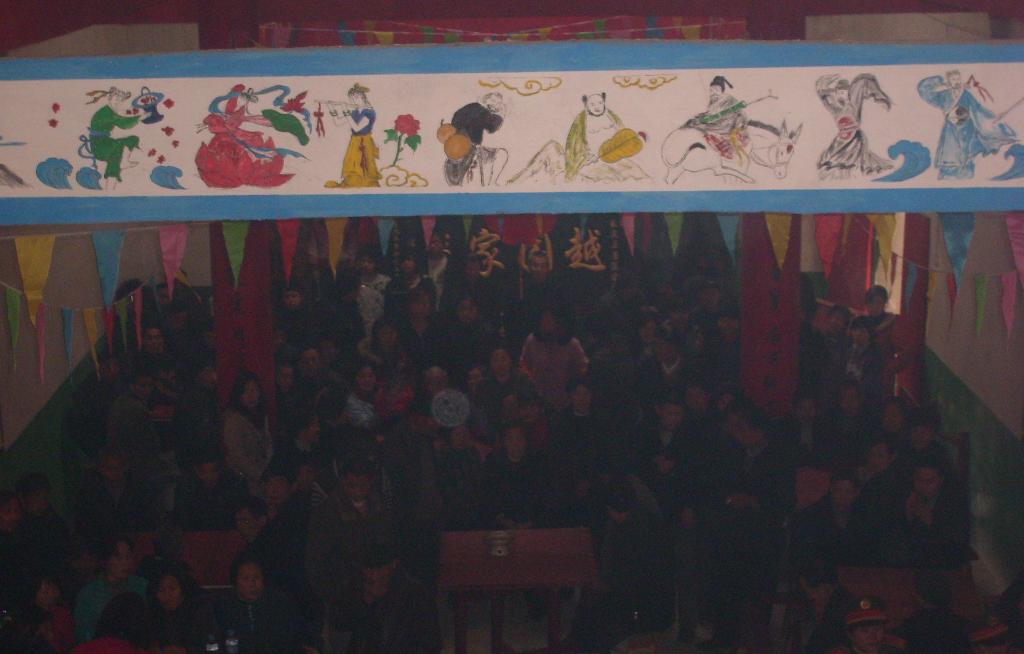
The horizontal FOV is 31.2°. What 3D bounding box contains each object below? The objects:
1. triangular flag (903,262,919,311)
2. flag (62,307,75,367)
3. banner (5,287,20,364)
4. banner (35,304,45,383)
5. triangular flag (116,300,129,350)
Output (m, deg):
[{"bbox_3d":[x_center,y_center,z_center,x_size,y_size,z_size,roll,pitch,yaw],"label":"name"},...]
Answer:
[{"bbox_3d":[2.171,-0.210,9.990,0.020,0.300,0.215,-1,14,0],"label":"triangular flag"},{"bbox_3d":[-1.741,0.073,7.200,0.020,0.300,0.215,-2,14,-3],"label":"flag"},{"bbox_3d":[-1.711,0.012,6.300,0.020,0.300,0.215,-2,14,-3],"label":"banner"},{"bbox_3d":[-1.732,0.061,6.750,0.020,0.300,0.215,-2,14,-3],"label":"banner"},{"bbox_3d":[-1.813,0.002,8.550,0.020,0.300,0.215,-2,14,-3],"label":"triangular flag"}]

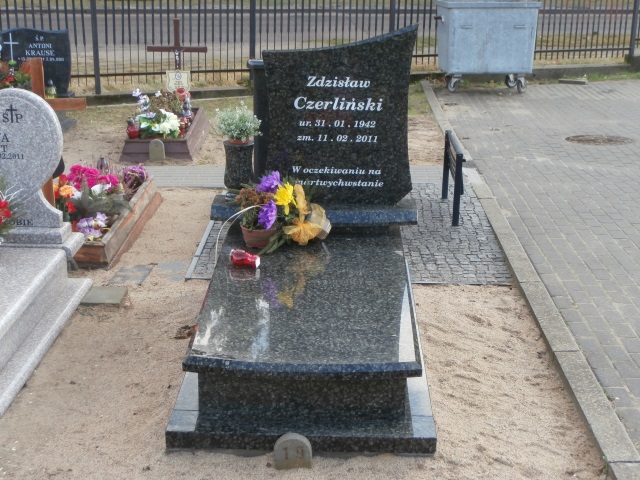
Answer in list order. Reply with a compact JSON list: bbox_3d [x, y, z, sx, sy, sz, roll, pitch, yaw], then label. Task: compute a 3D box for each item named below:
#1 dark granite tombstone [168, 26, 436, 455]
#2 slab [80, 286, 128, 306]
[{"bbox_3d":[-0.038,-0.166,4.495,1.000,1.343,1.905,1,18,1],"label":"dark granite tombstone"},{"bbox_3d":[-1.119,0.306,5.437,0.220,0.040,0.250,1,18,0],"label":"slab"}]

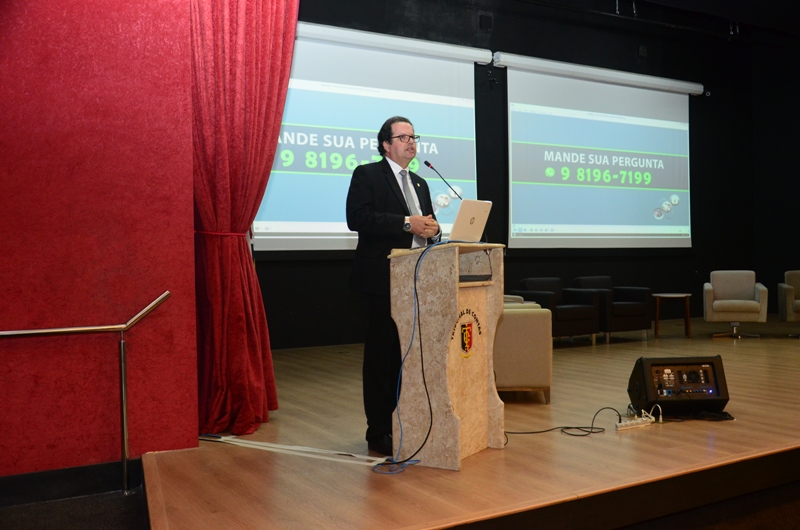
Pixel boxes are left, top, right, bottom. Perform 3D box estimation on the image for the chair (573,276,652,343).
[{"bbox_3d":[2.500,0.526,9.622,0.748,0.766,0.690,-1,1,-32],"label":"chair"}]

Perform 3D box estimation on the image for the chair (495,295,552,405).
[{"bbox_3d":[0.704,0.564,5.856,0.751,0.792,0.690,-1,0,4],"label":"chair"}]

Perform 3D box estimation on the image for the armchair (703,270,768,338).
[{"bbox_3d":[4.158,0.477,9.924,0.690,0.817,0.690,-1,0,18],"label":"armchair"}]

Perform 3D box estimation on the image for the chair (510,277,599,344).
[{"bbox_3d":[1.775,0.538,9.191,0.748,0.766,0.690,-1,1,-32],"label":"chair"}]

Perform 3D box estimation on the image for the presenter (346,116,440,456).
[{"bbox_3d":[-0.029,0.096,4.244,0.426,1.772,0.528,0,1,40],"label":"presenter"}]

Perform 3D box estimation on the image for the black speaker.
[{"bbox_3d":[1.806,0.769,5.205,0.543,0.365,0.345,-1,0,-7],"label":"black speaker"}]

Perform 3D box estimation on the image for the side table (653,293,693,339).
[{"bbox_3d":[3.373,0.629,9.932,0.497,0.533,0.497,-1,0,10],"label":"side table"}]

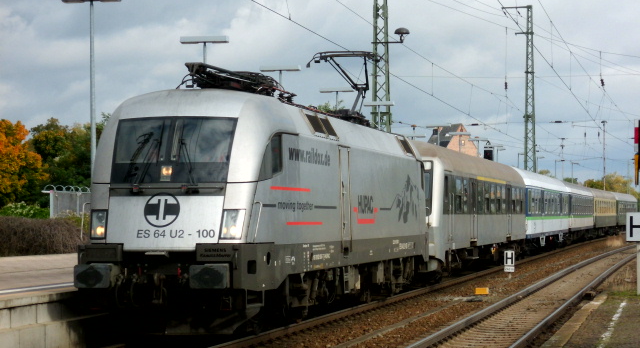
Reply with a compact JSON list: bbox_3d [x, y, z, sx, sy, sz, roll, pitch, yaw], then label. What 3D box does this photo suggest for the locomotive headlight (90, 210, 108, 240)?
[{"bbox_3d":[-3.316,0.765,26.405,0.265,0.450,0.160,-1,-2,20],"label":"locomotive headlight"}]

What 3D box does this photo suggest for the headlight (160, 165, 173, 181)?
[{"bbox_3d":[-2.300,-0.025,26.251,0.170,0.240,0.130,-1,-1,12],"label":"headlight"}]

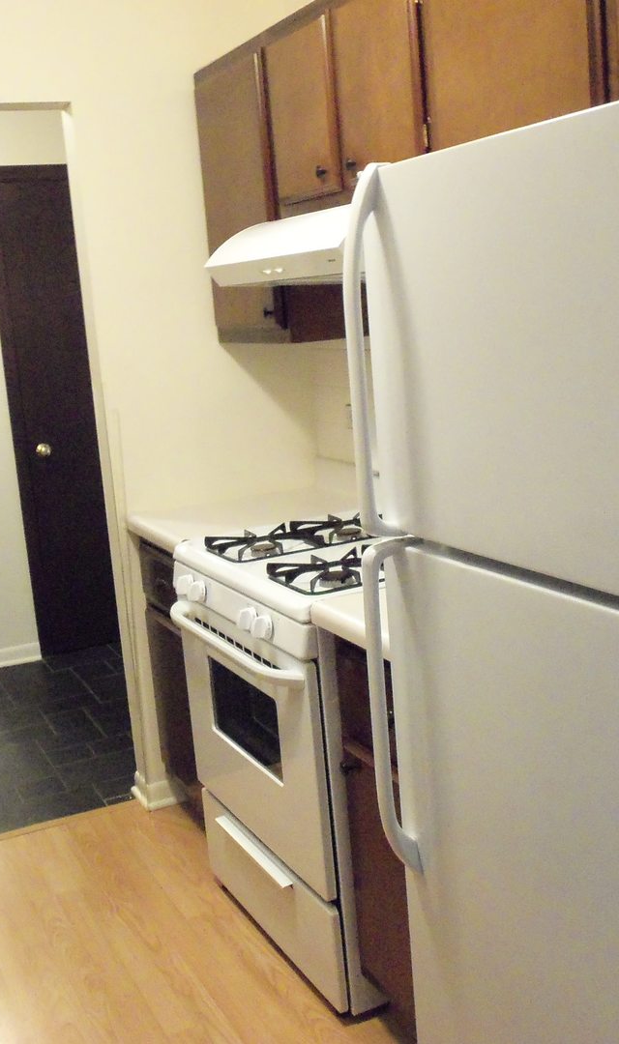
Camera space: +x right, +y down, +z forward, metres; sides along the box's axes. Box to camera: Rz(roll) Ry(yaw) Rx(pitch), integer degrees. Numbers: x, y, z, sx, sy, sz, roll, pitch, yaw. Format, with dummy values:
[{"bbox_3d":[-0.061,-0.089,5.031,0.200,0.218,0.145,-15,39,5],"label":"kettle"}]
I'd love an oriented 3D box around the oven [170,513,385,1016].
[{"bbox_3d":[0.139,0.493,2.864,0.700,0.945,0.765,-10,12,-25],"label":"oven"}]

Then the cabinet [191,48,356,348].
[{"bbox_3d":[-0.061,-0.902,3.270,0.312,0.767,0.498,-10,12,-25],"label":"cabinet"}]

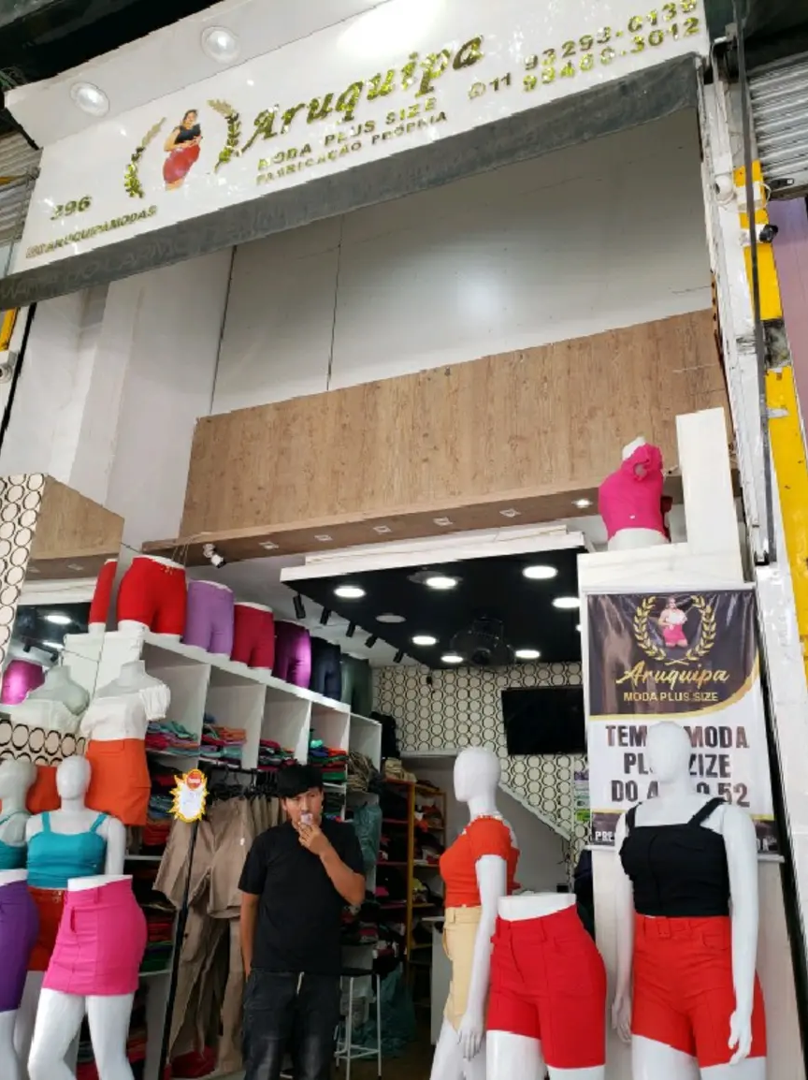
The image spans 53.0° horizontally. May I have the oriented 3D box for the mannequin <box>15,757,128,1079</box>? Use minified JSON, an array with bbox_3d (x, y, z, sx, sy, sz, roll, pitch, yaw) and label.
[{"bbox_3d":[-1.735,1.972,3.966,0.470,1.790,0.310,1,-21,2],"label":"mannequin"}]

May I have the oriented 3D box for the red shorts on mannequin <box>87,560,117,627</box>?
[{"bbox_3d":[-1.848,0.365,5.142,0.290,0.410,0.400,-2,-21,11],"label":"red shorts on mannequin"}]

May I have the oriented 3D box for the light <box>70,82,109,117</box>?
[{"bbox_3d":[-1.768,-2.487,4.571,0.214,0.050,0.214,2,-20,1],"label":"light"}]

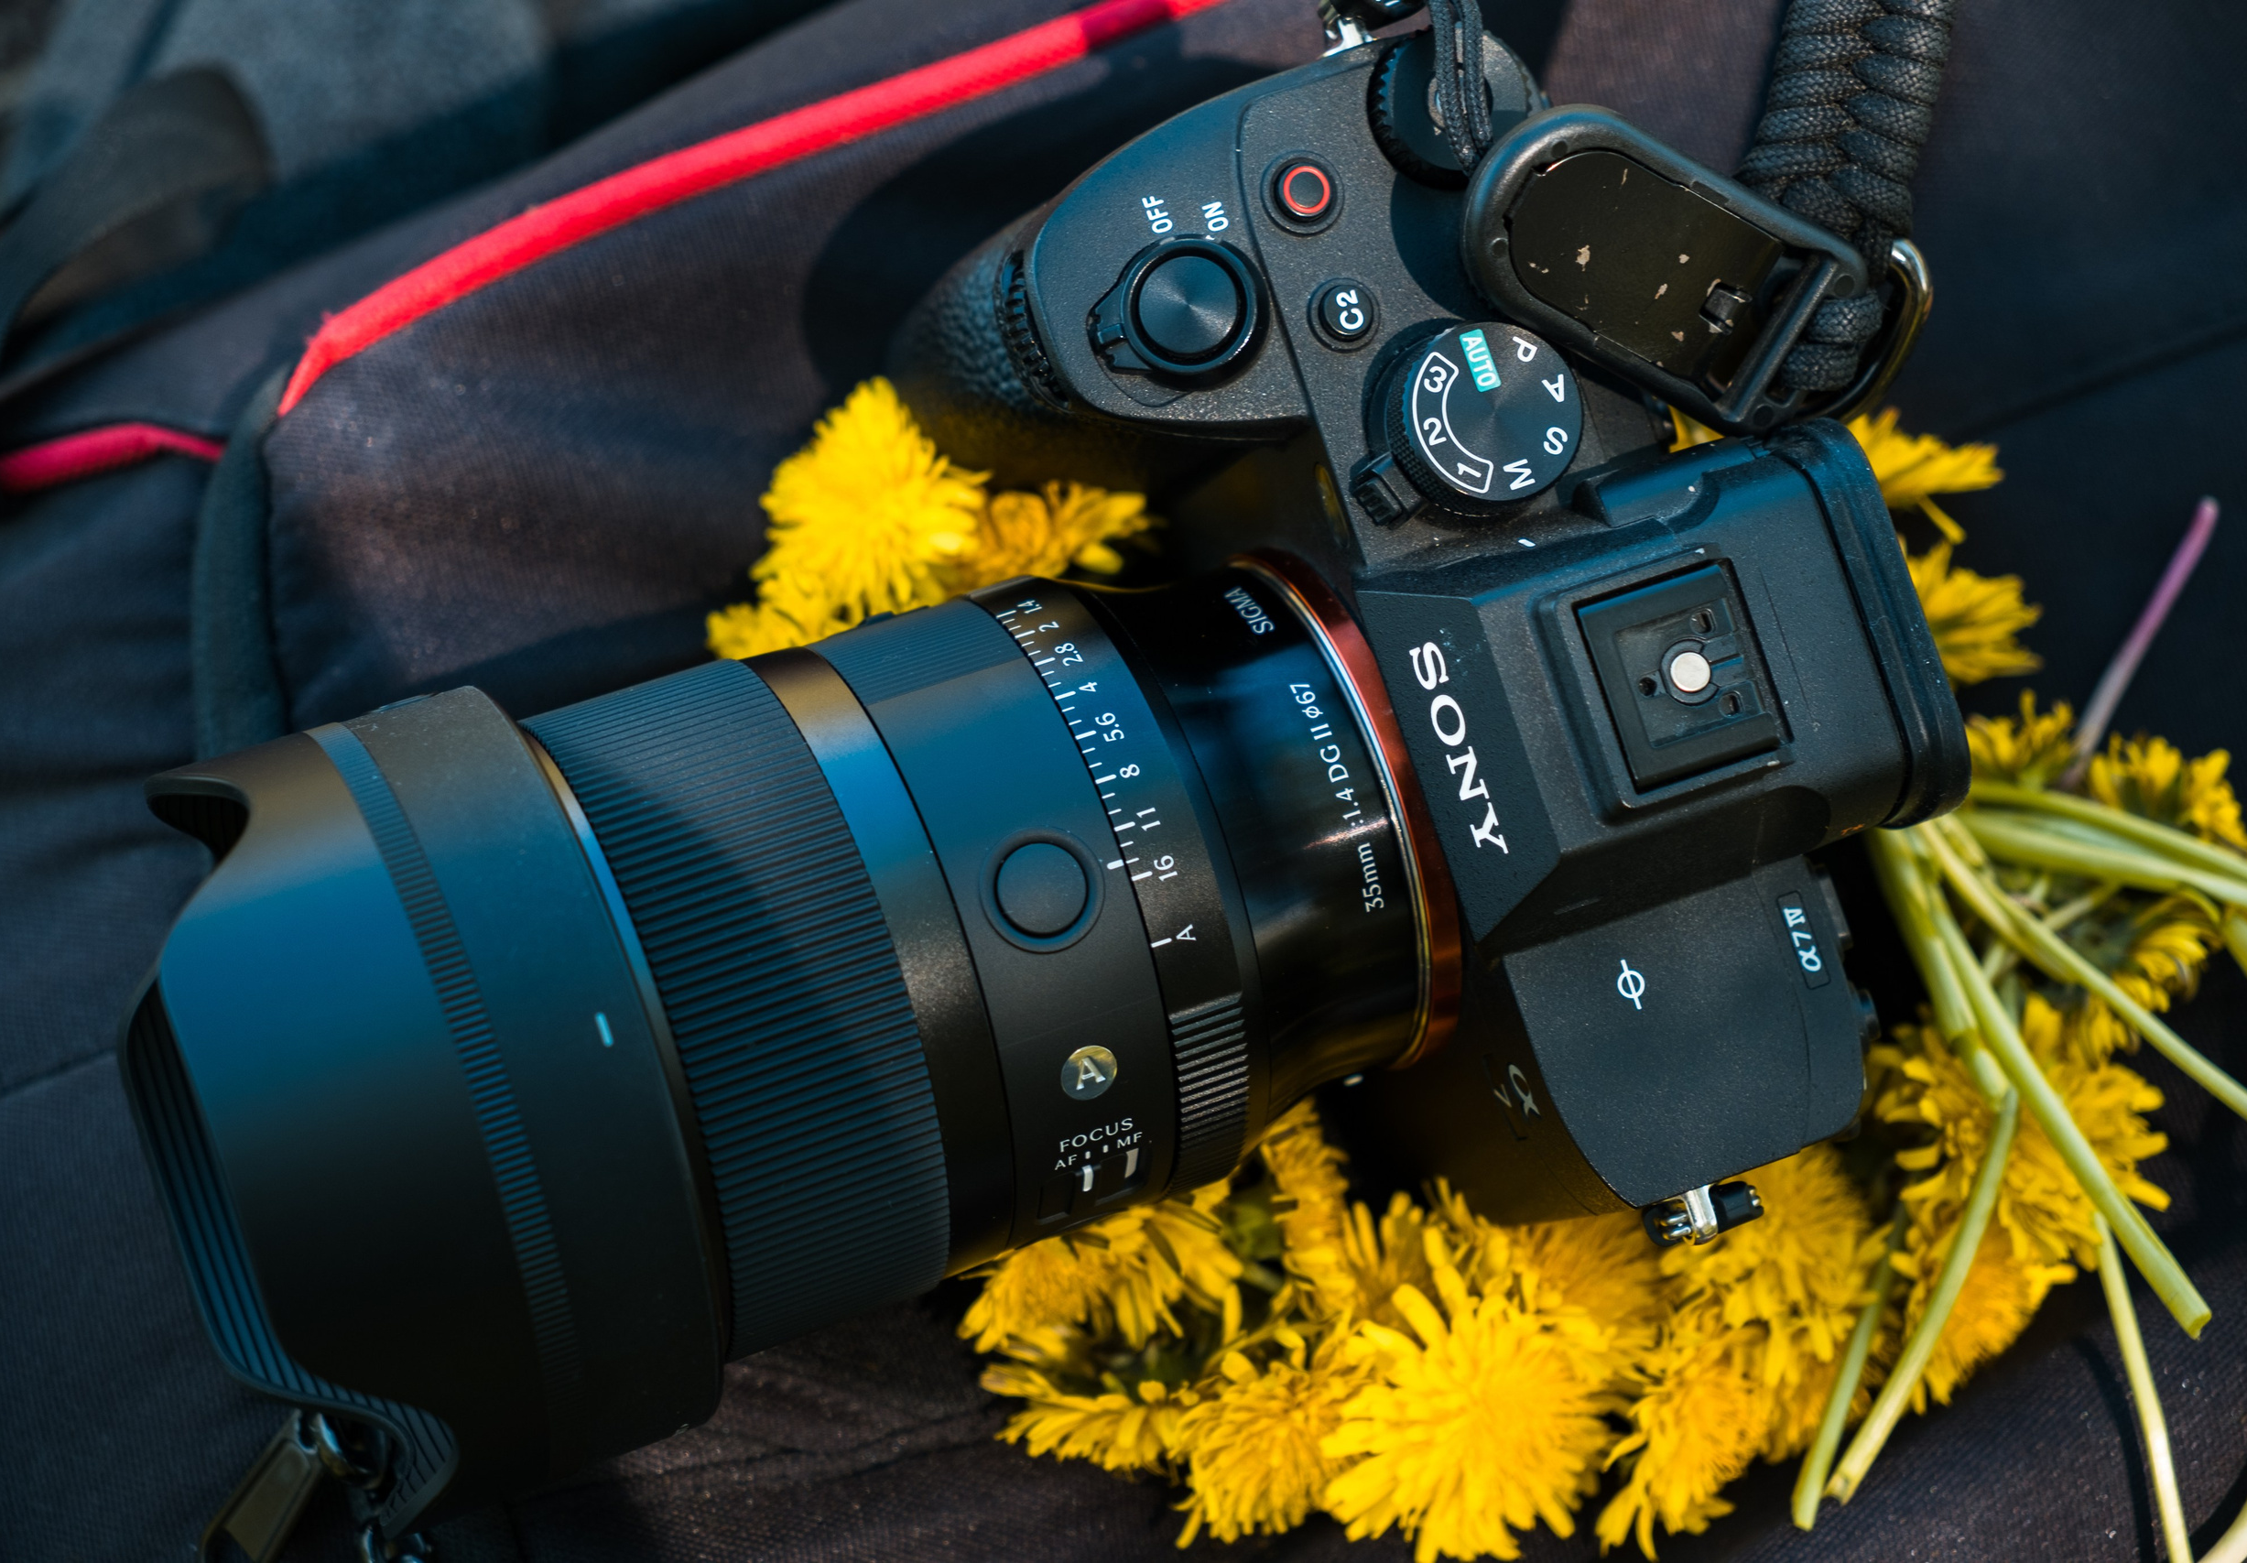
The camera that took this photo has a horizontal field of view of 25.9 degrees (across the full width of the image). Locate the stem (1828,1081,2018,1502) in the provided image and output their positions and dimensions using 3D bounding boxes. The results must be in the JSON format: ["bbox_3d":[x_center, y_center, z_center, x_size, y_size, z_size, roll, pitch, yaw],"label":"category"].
[{"bbox_3d":[0.098,0.063,0.600,0.003,0.003,0.055,25,87,-12],"label":"stem"}]

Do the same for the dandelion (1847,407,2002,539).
[{"bbox_3d":[0.099,-0.039,0.615,0.026,0.021,0.021,-18,87,-18],"label":"dandelion"}]

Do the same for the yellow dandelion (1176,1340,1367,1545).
[{"bbox_3d":[0.017,0.079,0.584,0.026,0.021,0.026,2,81,-16],"label":"yellow dandelion"}]

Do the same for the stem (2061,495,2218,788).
[{"bbox_3d":[0.130,-0.017,0.624,0.003,0.003,0.043,29,82,-10],"label":"stem"}]

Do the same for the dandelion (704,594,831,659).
[{"bbox_3d":[-0.042,-0.017,0.584,0.025,0.020,0.021,-18,87,-18],"label":"dandelion"}]

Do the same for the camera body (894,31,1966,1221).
[{"bbox_3d":[0.030,-0.013,0.556,0.081,0.097,0.131,-18,87,-18],"label":"camera body"}]

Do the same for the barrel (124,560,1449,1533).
[{"bbox_3d":[-0.038,0.023,0.540,0.137,0.087,0.087,-18,87,-18],"label":"barrel"}]

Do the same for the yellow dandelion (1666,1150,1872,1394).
[{"bbox_3d":[0.078,0.059,0.597,0.027,0.023,0.029,2,81,-16],"label":"yellow dandelion"}]

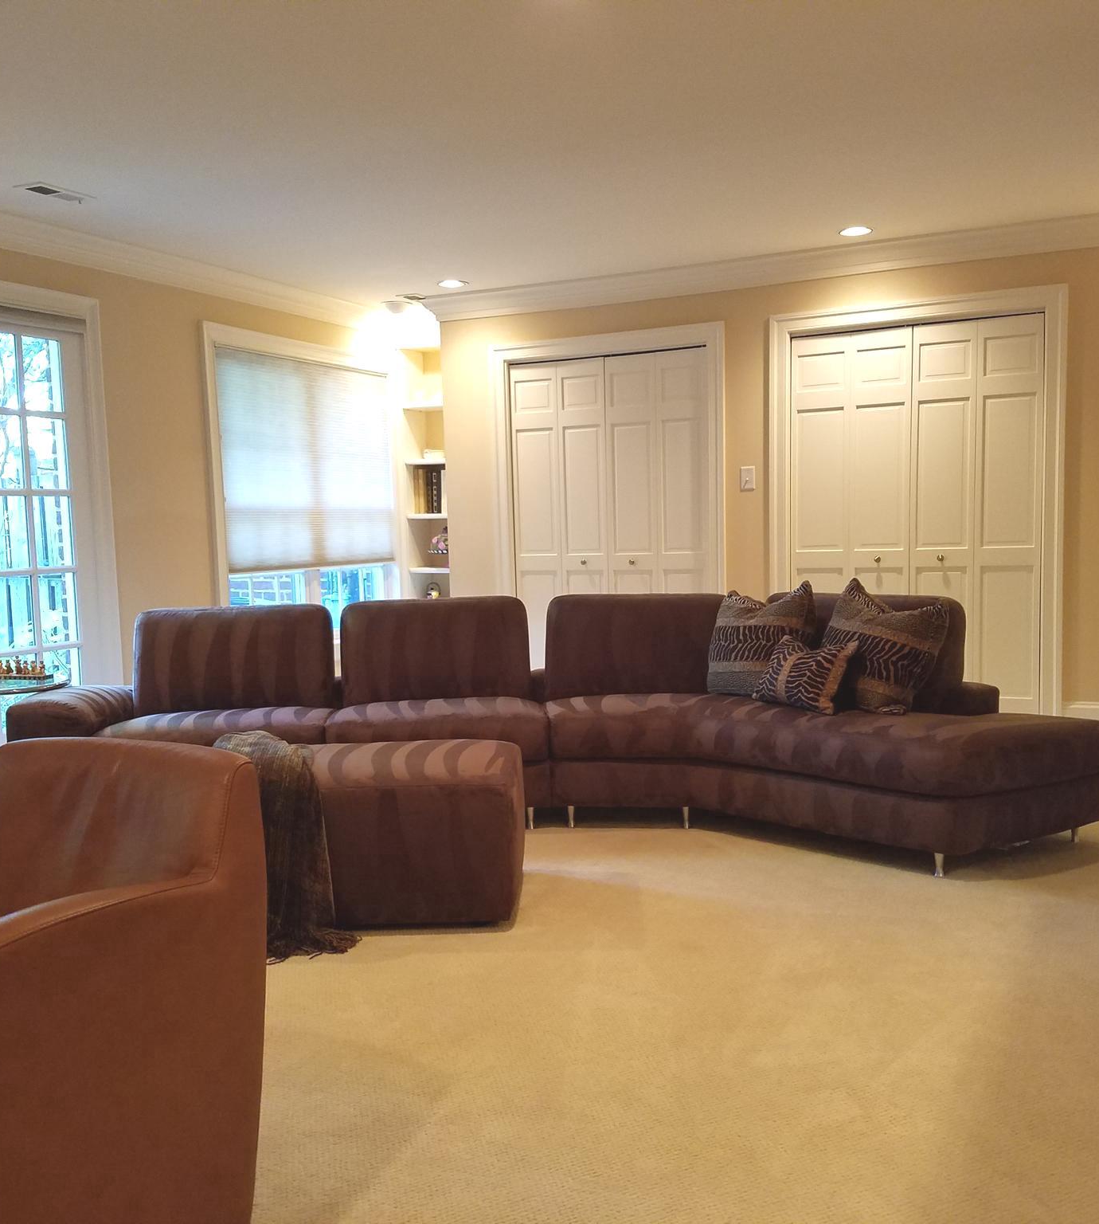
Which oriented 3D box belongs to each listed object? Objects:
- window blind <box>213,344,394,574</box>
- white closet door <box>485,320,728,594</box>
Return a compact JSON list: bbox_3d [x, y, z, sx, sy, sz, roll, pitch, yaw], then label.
[{"bbox_3d":[-1.367,-0.857,7.111,0.050,1.190,1.570,1,5,26],"label":"window blind"},{"bbox_3d":[0.332,-0.502,7.020,1.420,2.140,0.100,1,5,26],"label":"white closet door"}]

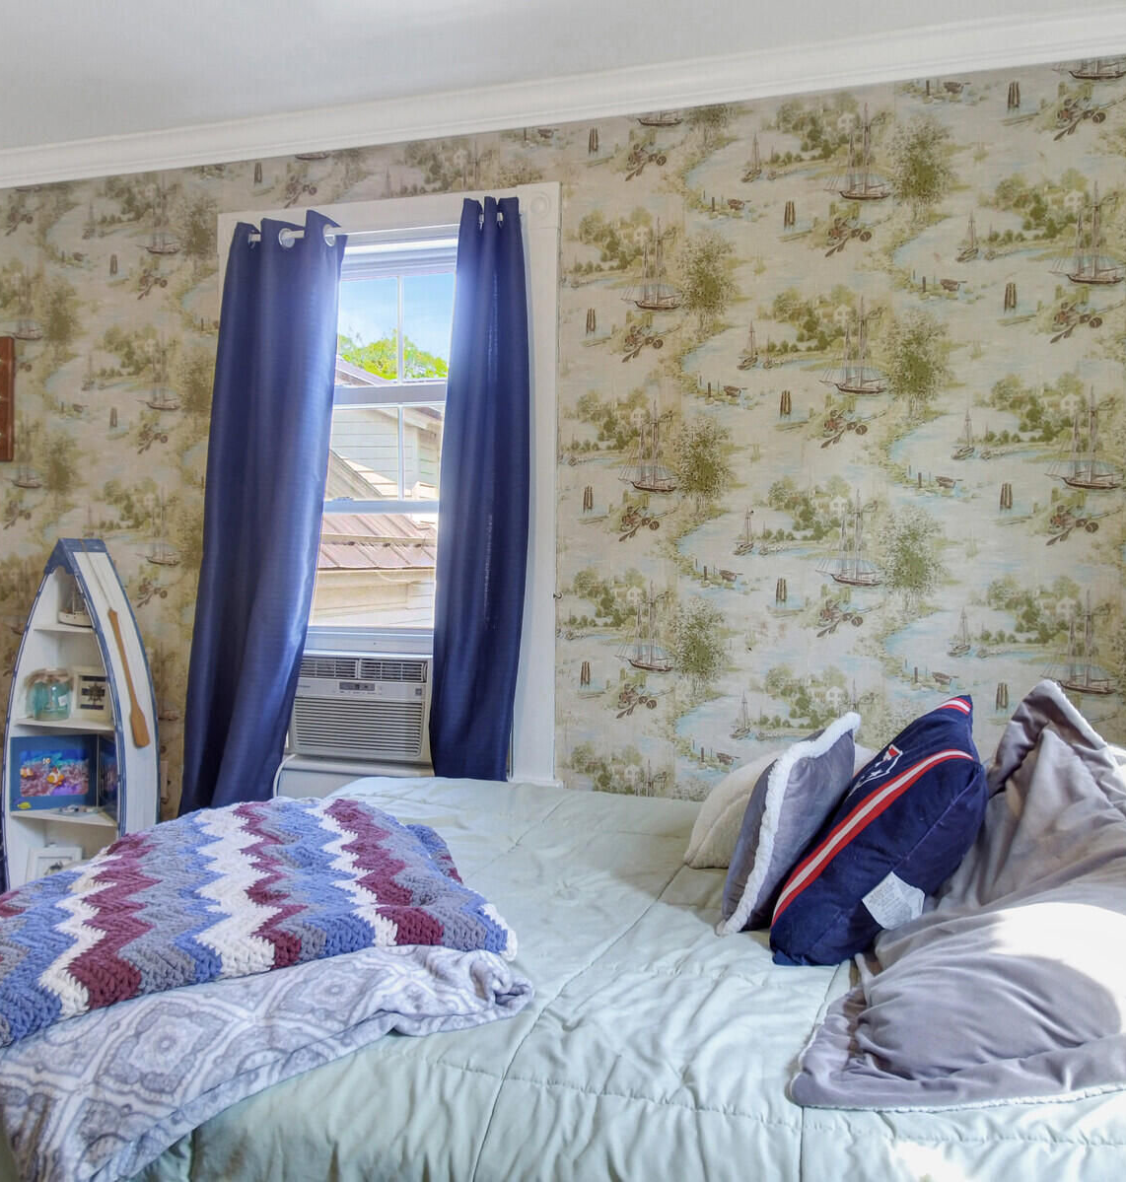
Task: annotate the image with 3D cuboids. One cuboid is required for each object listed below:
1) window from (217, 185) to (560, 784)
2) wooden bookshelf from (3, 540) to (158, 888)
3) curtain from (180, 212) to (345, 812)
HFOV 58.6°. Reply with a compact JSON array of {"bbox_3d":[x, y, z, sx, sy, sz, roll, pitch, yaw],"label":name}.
[{"bbox_3d":[-0.531,-0.297,2.936,1.101,1.670,0.120,1,1,17],"label":"window"},{"bbox_3d":[-1.464,0.407,3.075,0.458,1.135,0.172,1,1,17],"label":"wooden bookshelf"},{"bbox_3d":[-0.873,-0.091,2.913,0.496,1.999,0.157,1,1,17],"label":"curtain"}]

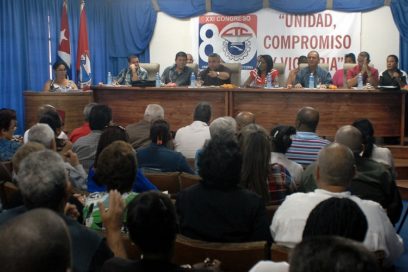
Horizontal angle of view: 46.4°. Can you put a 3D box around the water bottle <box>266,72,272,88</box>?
[{"bbox_3d":[0.861,-0.726,6.260,0.066,0.210,0.066,1,8,8],"label":"water bottle"}]

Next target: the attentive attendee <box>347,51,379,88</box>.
[{"bbox_3d":[2.105,-0.495,6.344,0.520,1.250,0.720,1,8,10],"label":"attentive attendee"}]

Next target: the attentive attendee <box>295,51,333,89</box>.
[{"bbox_3d":[1.580,-0.584,6.854,0.530,1.270,0.750,1,8,5],"label":"attentive attendee"}]

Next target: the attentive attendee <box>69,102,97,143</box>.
[{"bbox_3d":[-1.027,0.294,4.715,0.500,1.250,0.720,1,8,8],"label":"attentive attendee"}]

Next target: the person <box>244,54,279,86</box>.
[{"bbox_3d":[0.822,-0.545,6.810,0.500,1.220,0.750,3,8,22],"label":"person"}]

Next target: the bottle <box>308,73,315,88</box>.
[{"bbox_3d":[1.491,-0.764,6.600,0.066,0.215,0.066,0,7,0],"label":"bottle"}]

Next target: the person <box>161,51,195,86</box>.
[{"bbox_3d":[-0.370,-0.534,6.641,0.520,1.250,0.720,1,8,8],"label":"person"}]

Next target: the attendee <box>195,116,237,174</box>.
[{"bbox_3d":[0.125,0.452,3.608,0.470,1.220,0.780,0,7,0],"label":"attendee"}]

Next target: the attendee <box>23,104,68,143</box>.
[{"bbox_3d":[-1.560,0.288,4.960,0.480,1.250,0.800,1,8,5],"label":"attendee"}]

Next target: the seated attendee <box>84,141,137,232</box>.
[{"bbox_3d":[-0.428,0.619,2.641,0.470,1.230,0.720,1,8,8],"label":"seated attendee"}]

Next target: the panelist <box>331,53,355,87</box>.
[{"bbox_3d":[2.307,-0.707,7.601,0.480,1.230,0.750,0,7,3],"label":"panelist"}]

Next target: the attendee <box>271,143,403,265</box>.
[{"bbox_3d":[0.612,0.660,2.362,0.590,1.290,0.830,1,8,6],"label":"attendee"}]

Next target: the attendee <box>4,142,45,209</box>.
[{"bbox_3d":[-0.899,0.621,2.742,0.470,1.220,0.720,1,8,8],"label":"attendee"}]

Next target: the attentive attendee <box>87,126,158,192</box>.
[{"bbox_3d":[-0.510,0.518,3.108,0.480,1.220,0.780,0,7,2],"label":"attentive attendee"}]

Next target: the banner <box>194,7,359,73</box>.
[{"bbox_3d":[1.254,-1.564,7.960,2.800,1.200,0.030,1,8,8],"label":"banner"}]

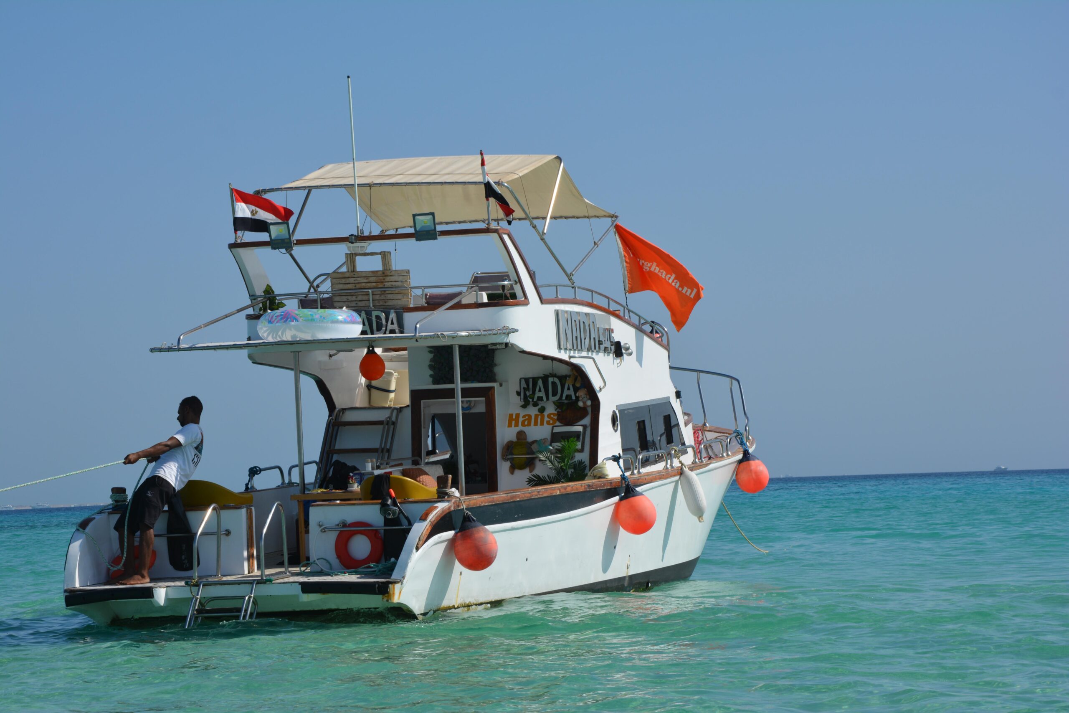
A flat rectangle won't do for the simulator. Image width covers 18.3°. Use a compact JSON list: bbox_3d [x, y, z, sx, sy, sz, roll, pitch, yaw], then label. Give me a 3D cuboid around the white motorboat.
[{"bbox_3d":[-0.077,0.389,31.959,3.550,4.350,10.500,-3,-3,28],"label":"white motorboat"}]

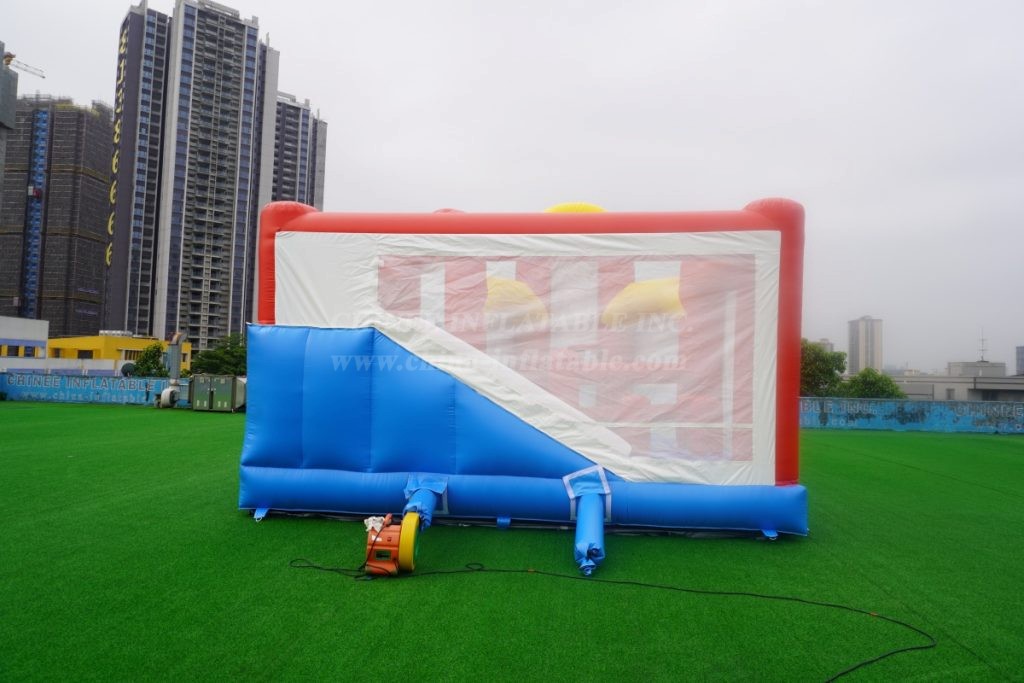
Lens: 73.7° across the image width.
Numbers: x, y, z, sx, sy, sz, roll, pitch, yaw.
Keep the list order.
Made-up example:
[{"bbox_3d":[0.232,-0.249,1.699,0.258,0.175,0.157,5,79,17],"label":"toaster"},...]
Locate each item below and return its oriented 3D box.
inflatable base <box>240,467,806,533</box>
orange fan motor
[{"bbox_3d":[0.206,1.850,9.421,6.103,0.540,4.300,2,-3,4],"label":"inflatable base"},{"bbox_3d":[-0.986,1.655,5.701,0.430,0.450,0.460,2,-3,4],"label":"orange fan motor"}]

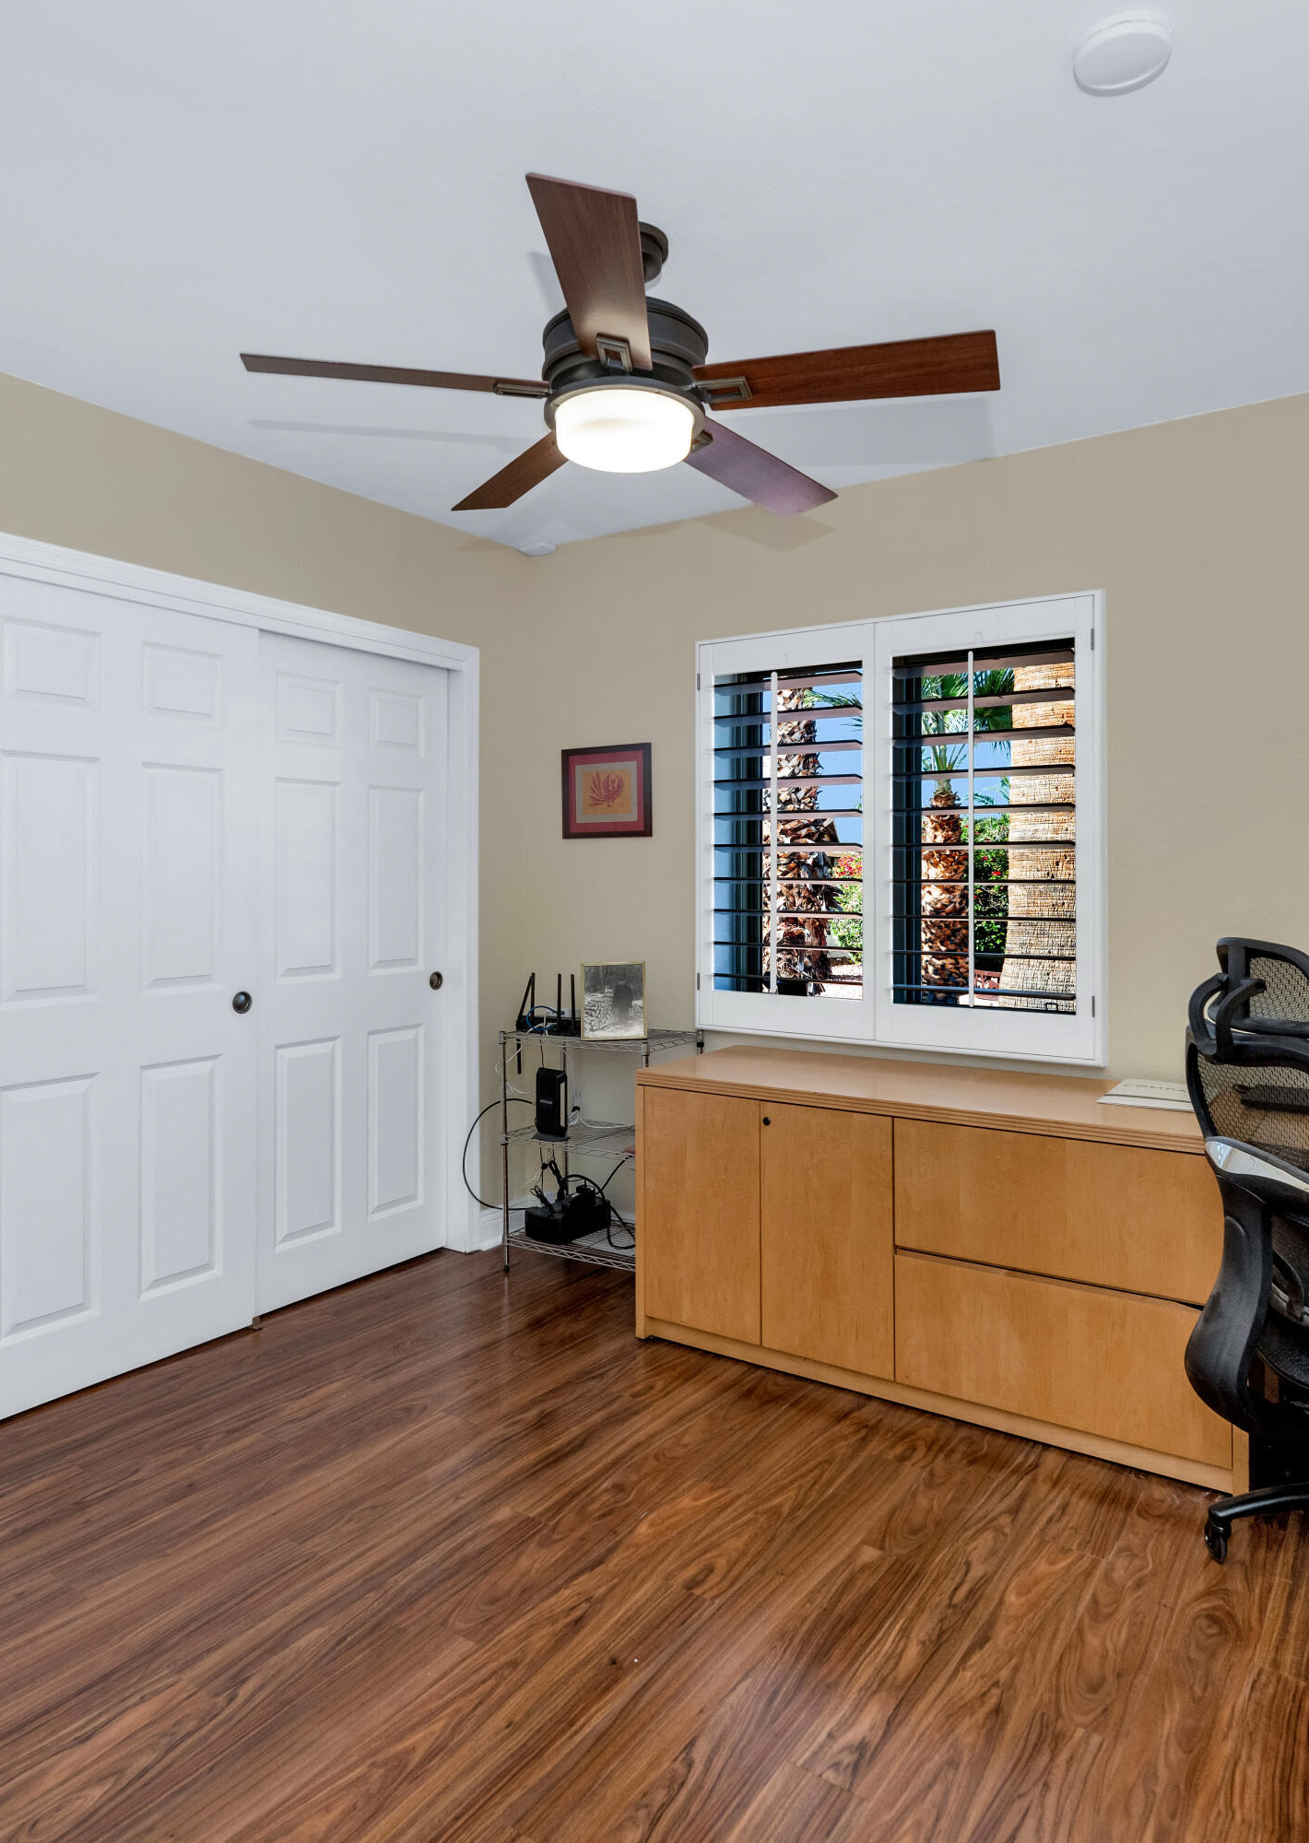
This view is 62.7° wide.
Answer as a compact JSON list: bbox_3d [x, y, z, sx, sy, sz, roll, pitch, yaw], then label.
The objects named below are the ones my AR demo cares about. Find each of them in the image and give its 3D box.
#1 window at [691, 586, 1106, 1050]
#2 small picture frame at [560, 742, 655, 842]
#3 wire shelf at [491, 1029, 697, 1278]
[{"bbox_3d":[0.649,-0.250,3.129,1.225,1.240,0.080,1,2,33],"label":"window"},{"bbox_3d":[-0.169,-0.438,3.650,0.360,0.310,0.025,1,2,33],"label":"small picture frame"},{"bbox_3d":[-0.164,0.735,3.420,0.570,0.775,0.340,1,2,33],"label":"wire shelf"}]

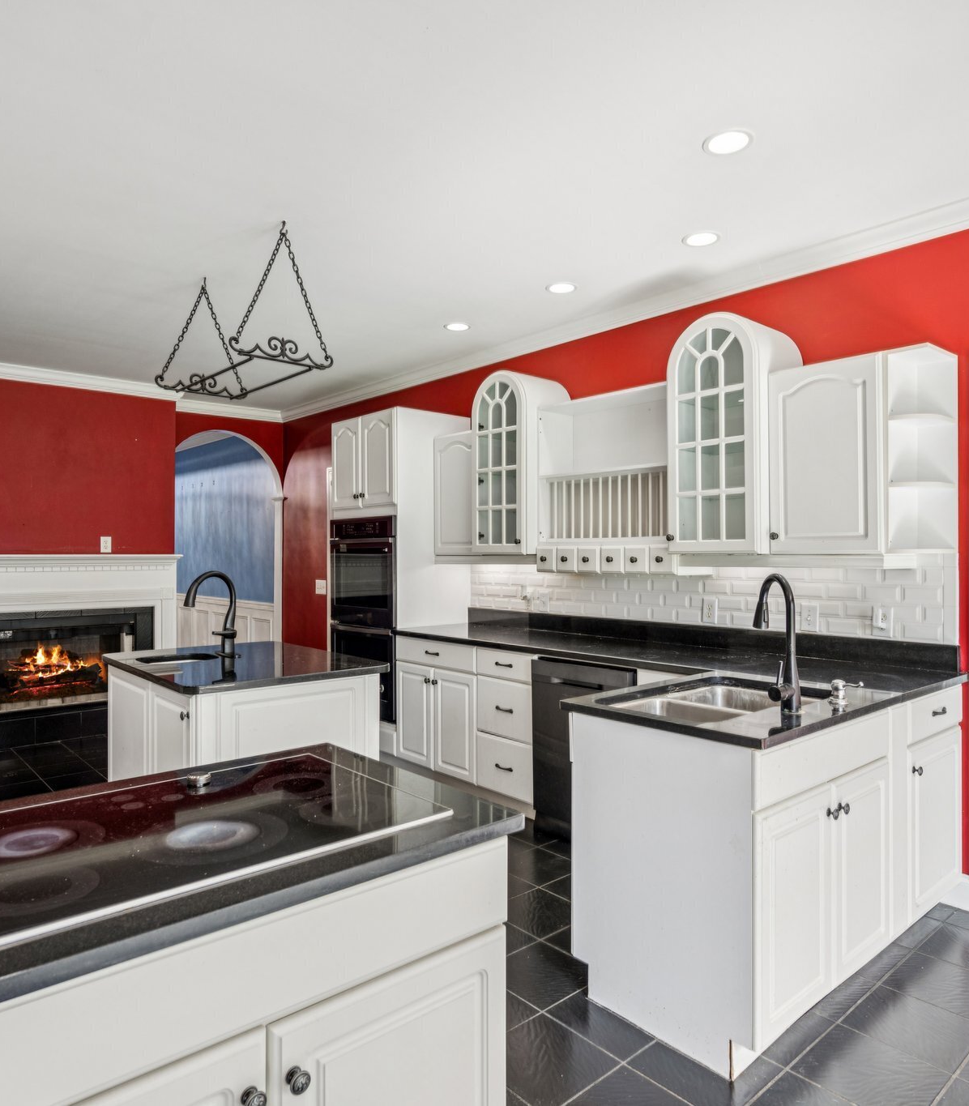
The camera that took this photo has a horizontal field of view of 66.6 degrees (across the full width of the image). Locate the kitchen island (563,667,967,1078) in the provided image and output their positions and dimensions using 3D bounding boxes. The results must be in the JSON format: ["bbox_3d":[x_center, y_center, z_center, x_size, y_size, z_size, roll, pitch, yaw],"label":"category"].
[{"bbox_3d":[1.075,0.936,2.624,1.590,0.914,0.680,0,0,-41],"label":"kitchen island"}]

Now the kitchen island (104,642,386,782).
[{"bbox_3d":[-1.091,0.935,3.267,0.885,0.914,1.140,0,0,-41],"label":"kitchen island"}]

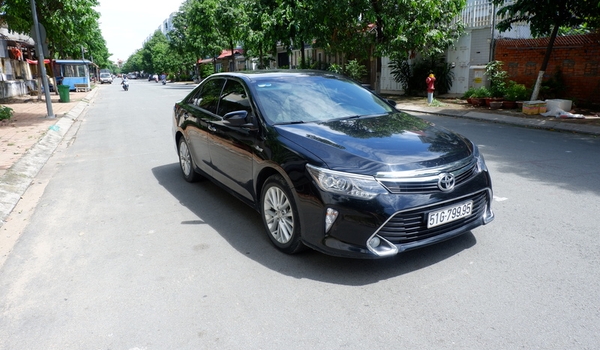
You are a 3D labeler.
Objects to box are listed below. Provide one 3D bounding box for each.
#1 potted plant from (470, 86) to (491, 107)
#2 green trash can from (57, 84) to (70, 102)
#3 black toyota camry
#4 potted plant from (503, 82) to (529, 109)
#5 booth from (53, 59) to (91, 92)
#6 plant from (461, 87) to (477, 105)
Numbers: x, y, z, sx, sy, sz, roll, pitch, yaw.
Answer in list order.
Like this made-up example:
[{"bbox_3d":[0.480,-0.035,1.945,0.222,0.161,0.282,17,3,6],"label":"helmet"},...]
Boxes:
[{"bbox_3d":[6.235,-2.718,13.817,0.680,0.750,0.680,-7,16,-23],"label":"potted plant"},{"bbox_3d":[-12.101,-4.184,20.536,0.580,0.950,0.520,-7,16,-23],"label":"green trash can"},{"bbox_3d":[-0.158,-0.482,4.755,1.900,1.475,4.850,-9,16,-29],"label":"black toyota camry"},{"bbox_3d":[6.833,-2.515,12.655,0.830,0.900,0.830,-7,16,-23],"label":"potted plant"},{"bbox_3d":[-20.743,-9.092,36.552,2.900,2.700,2.300,-7,16,-23],"label":"booth"},{"bbox_3d":[6.188,-2.890,14.690,0.550,0.640,0.550,-7,16,-23],"label":"plant"}]

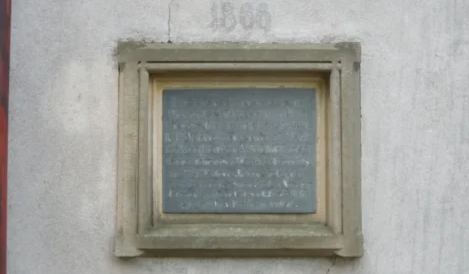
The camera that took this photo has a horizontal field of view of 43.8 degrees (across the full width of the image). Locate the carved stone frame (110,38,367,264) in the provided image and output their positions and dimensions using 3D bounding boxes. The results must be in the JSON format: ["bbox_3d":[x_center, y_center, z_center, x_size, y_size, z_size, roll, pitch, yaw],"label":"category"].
[{"bbox_3d":[0.018,0.056,2.420,1.000,0.870,0.120,0,-3,0],"label":"carved stone frame"}]

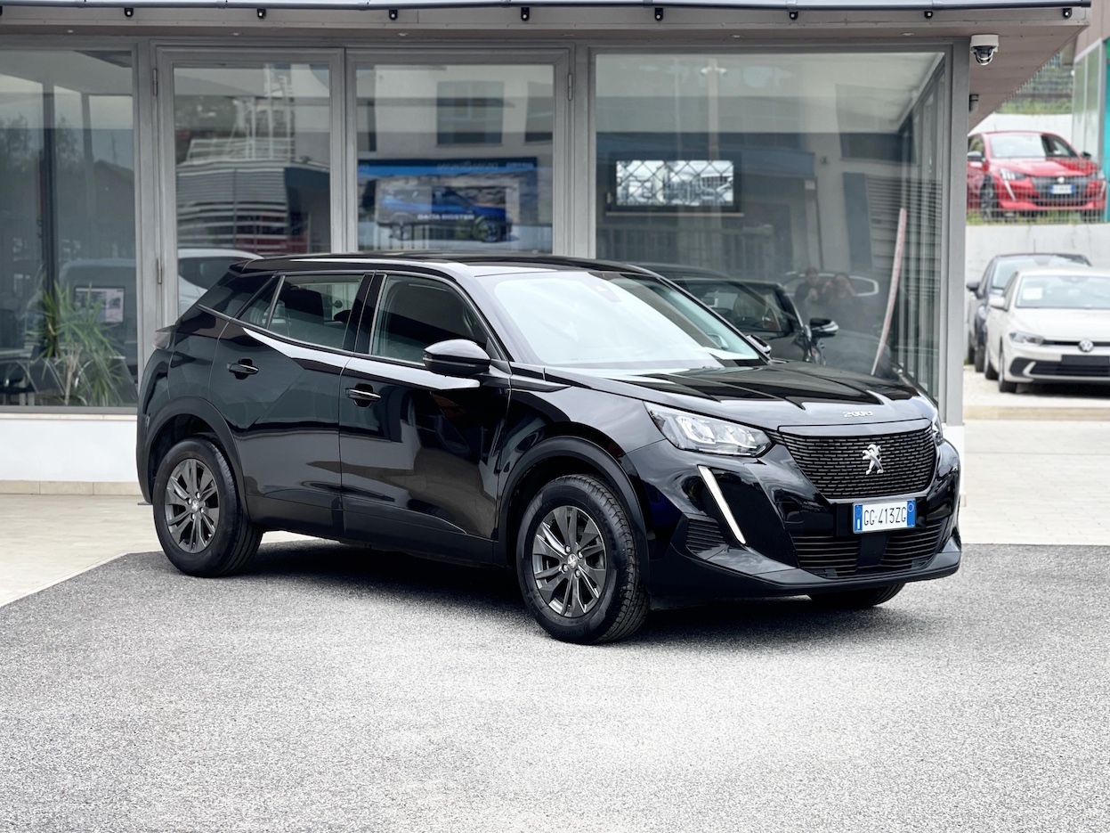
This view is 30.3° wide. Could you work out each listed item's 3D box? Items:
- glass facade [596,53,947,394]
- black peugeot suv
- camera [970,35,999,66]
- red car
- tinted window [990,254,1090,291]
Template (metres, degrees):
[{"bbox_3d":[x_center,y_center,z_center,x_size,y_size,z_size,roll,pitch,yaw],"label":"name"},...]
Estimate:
[{"bbox_3d":[1.400,-1.180,13.250,2.280,2.300,0.100,1,4,6],"label":"glass facade"},{"bbox_3d":[-0.193,0.025,9.330,1.850,1.540,4.300,-3,5,-43],"label":"black peugeot suv"},{"bbox_3d":[2.730,-2.320,13.000,0.170,0.190,0.170,1,4,6],"label":"camera"},{"bbox_3d":[7.280,-3.700,32.000,1.820,1.430,4.050,0,4,-5],"label":"red car"},{"bbox_3d":[6.850,-2.030,28.900,1.420,0.550,0.500,1,4,9],"label":"tinted window"}]

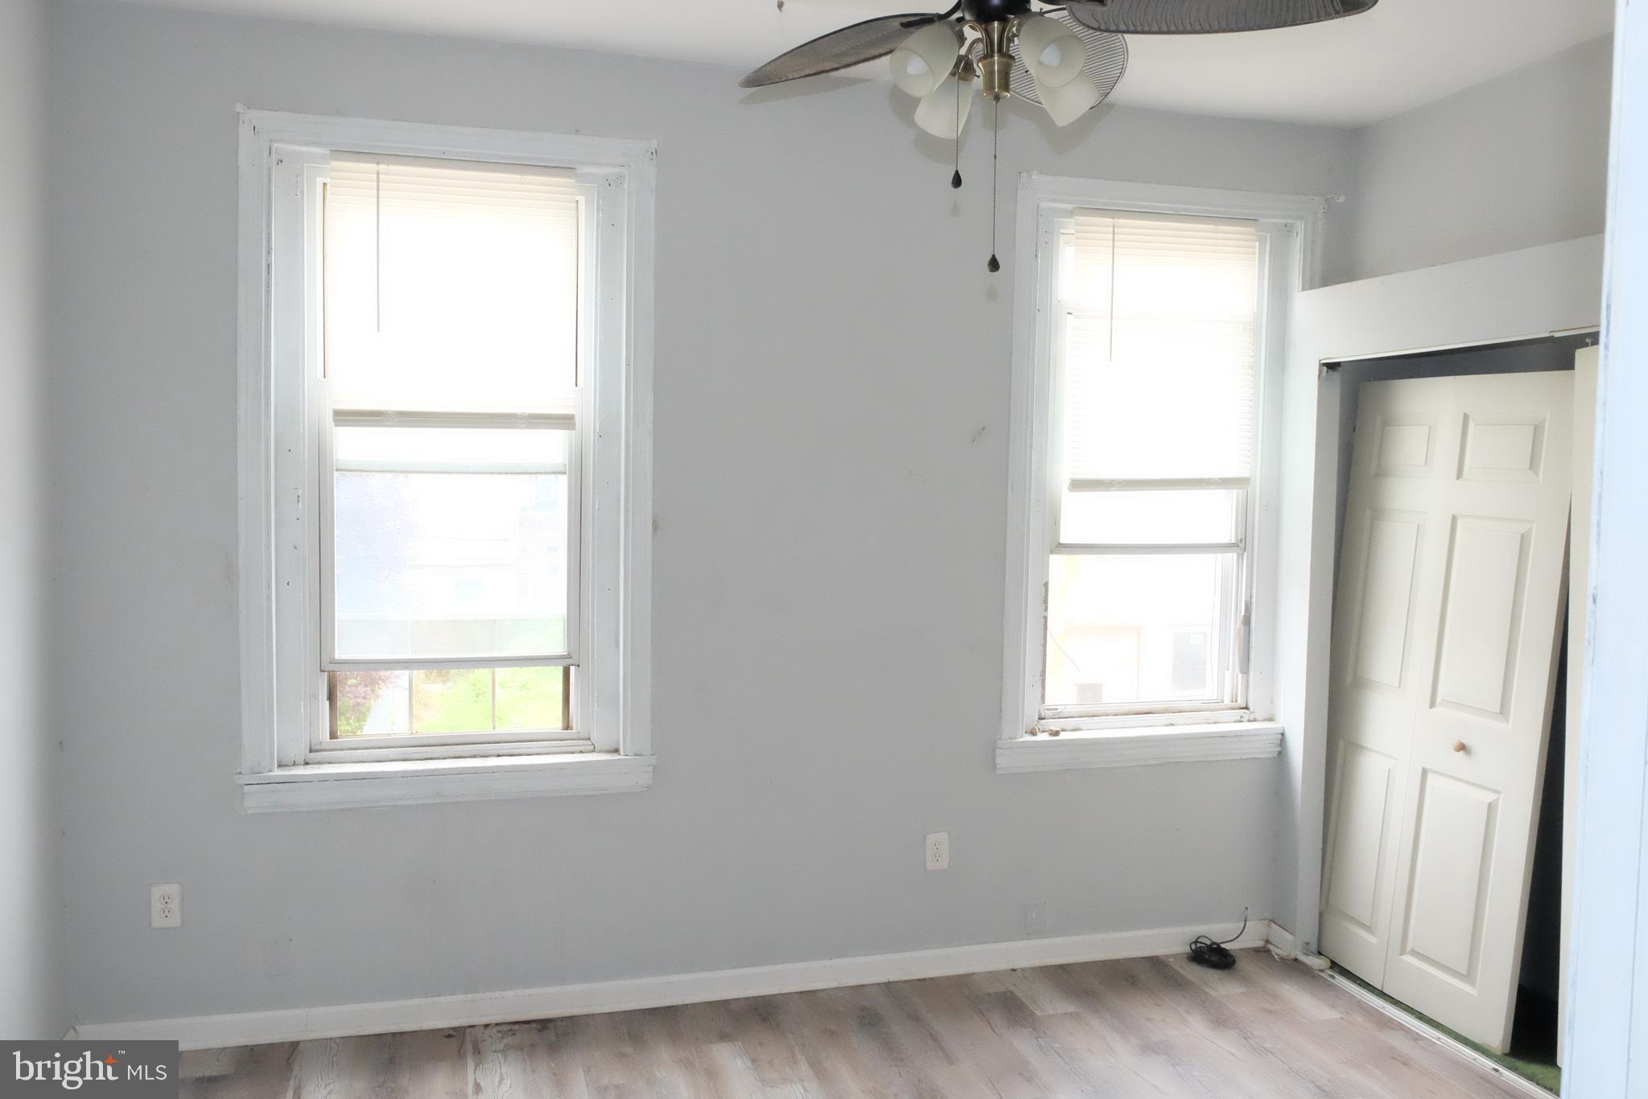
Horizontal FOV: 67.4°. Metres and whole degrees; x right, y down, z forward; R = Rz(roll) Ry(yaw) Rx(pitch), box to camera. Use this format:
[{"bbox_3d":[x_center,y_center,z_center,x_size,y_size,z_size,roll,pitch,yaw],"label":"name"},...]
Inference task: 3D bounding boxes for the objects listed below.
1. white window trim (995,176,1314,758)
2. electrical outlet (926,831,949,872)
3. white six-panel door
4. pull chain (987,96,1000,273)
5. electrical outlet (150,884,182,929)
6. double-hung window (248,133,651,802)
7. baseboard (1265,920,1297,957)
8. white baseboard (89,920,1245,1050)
[{"bbox_3d":[1.144,-0.234,4.173,1.156,1.930,0.100,0,4,-15],"label":"white window trim"},{"bbox_3d":[0.374,0.991,4.046,0.077,0.121,0.009,0,4,-15],"label":"electrical outlet"},{"bbox_3d":[1.927,0.447,3.954,0.061,1.989,0.872,4,4,-19],"label":"white six-panel door"},{"bbox_3d":[0.310,-0.663,2.250,0.021,0.314,0.021,0,4,-15],"label":"pull chain"},{"bbox_3d":[-1.837,0.998,3.452,0.077,0.124,0.009,0,4,-15],"label":"electrical outlet"},{"bbox_3d":[-1.066,-0.232,3.579,1.156,1.926,0.100,0,4,-15],"label":"double-hung window"},{"bbox_3d":[1.603,1.374,4.325,0.016,0.097,0.150,0,4,-15],"label":"baseboard"},{"bbox_3d":[-0.242,1.370,3.902,3.798,0.097,0.018,0,4,-15],"label":"white baseboard"}]

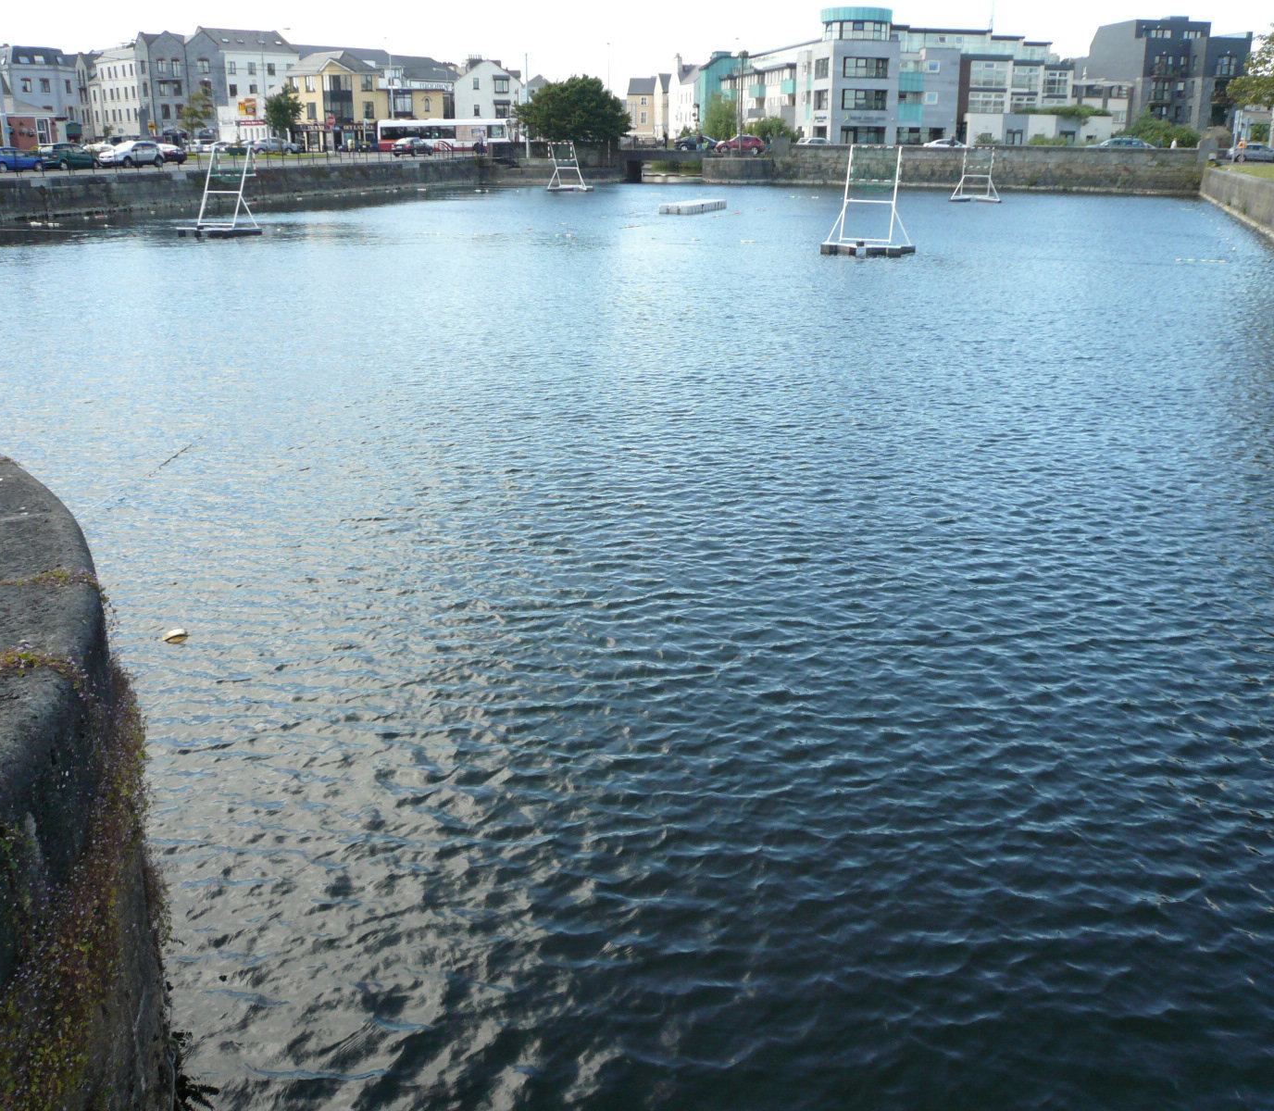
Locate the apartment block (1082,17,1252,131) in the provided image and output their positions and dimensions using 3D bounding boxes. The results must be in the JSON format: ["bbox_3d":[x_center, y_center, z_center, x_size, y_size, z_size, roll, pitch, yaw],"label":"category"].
[{"bbox_3d":[57.442,-50.536,130.000,12.000,14.100,10.500,0,19,-2],"label":"apartment block"}]

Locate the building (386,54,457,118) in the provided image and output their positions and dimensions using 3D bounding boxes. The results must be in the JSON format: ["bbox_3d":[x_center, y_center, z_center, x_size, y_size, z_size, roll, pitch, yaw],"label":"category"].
[{"bbox_3d":[-24.412,-51.669,137.000,8.000,10.200,7.500,-8,21,-24],"label":"building"}]

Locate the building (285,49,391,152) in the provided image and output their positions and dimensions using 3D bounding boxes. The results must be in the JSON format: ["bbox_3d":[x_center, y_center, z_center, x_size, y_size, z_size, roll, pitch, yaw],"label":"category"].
[{"bbox_3d":[-33.117,-50.356,133.059,11.500,11.000,10.500,-5,20,-14],"label":"building"}]

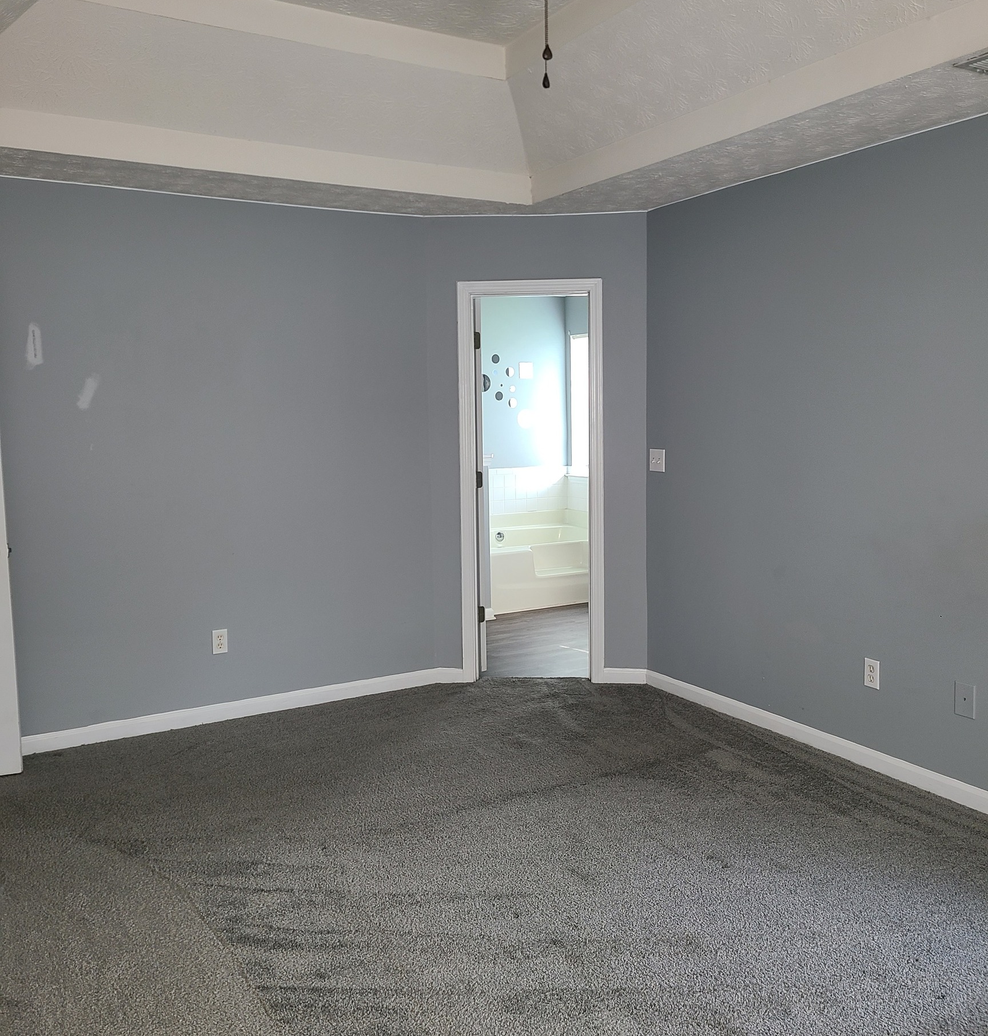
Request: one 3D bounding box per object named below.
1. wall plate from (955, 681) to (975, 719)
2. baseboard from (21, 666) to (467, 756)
[{"bbox_3d":[1.714,0.664,3.600,0.008,0.122,0.081,-5,8,-29],"label":"wall plate"},{"bbox_3d":[-1.160,0.919,4.832,2.112,0.085,0.025,-5,8,-29],"label":"baseboard"}]

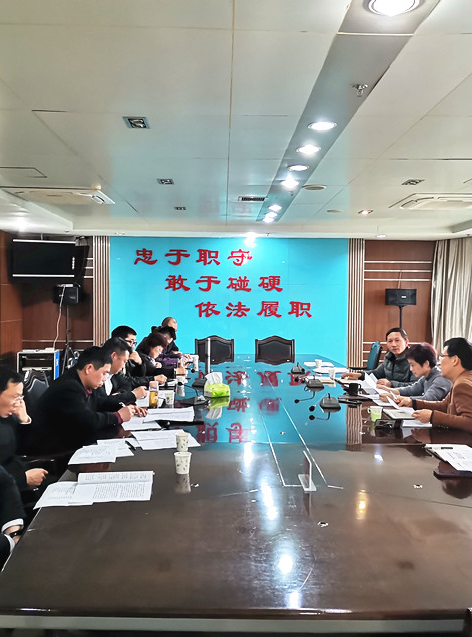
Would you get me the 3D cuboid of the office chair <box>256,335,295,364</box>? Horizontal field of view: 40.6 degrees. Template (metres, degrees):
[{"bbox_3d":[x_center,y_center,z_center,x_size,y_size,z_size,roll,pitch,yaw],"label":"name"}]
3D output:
[{"bbox_3d":[0.556,0.743,8.724,0.580,0.980,0.620,0,2,-1],"label":"office chair"}]

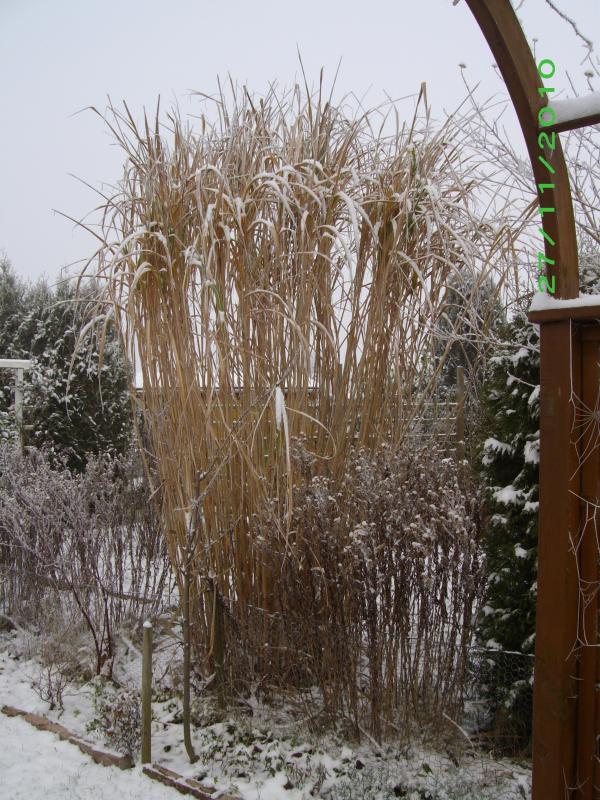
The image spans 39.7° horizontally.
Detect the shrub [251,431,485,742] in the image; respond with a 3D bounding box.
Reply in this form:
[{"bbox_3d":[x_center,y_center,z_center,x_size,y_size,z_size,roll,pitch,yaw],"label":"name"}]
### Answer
[{"bbox_3d":[0.306,0.833,3.950,1.100,1.220,0.850,0,1,0],"label":"shrub"}]

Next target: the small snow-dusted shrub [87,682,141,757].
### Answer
[{"bbox_3d":[-0.773,1.315,3.470,0.225,0.275,0.220,0,1,0],"label":"small snow-dusted shrub"}]

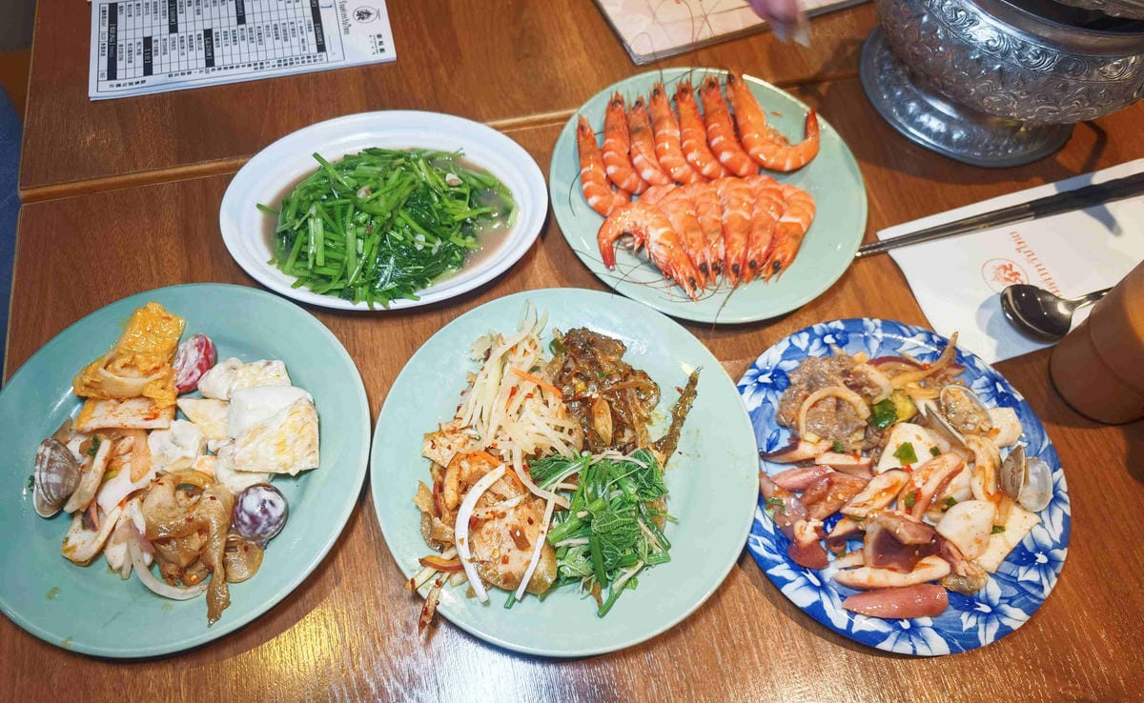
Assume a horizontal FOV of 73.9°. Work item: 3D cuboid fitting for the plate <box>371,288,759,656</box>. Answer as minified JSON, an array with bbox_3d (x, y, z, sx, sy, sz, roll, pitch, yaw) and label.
[{"bbox_3d":[-0.004,0.058,0.410,0.202,0.022,0.202,1,64,-3],"label":"plate"}]

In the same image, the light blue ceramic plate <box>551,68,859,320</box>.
[{"bbox_3d":[0.087,-0.103,0.498,0.203,0.022,0.203,1,64,-3],"label":"light blue ceramic plate"}]

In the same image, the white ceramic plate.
[{"bbox_3d":[-0.111,-0.084,0.473,0.194,0.030,0.147,-4,64,-5],"label":"white ceramic plate"}]

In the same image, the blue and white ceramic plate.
[{"bbox_3d":[0.173,0.068,0.418,0.186,0.022,0.186,1,64,-3],"label":"blue and white ceramic plate"}]

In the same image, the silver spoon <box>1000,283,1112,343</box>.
[{"bbox_3d":[0.337,-0.039,0.478,0.155,0.024,0.037,-15,65,-10],"label":"silver spoon"}]

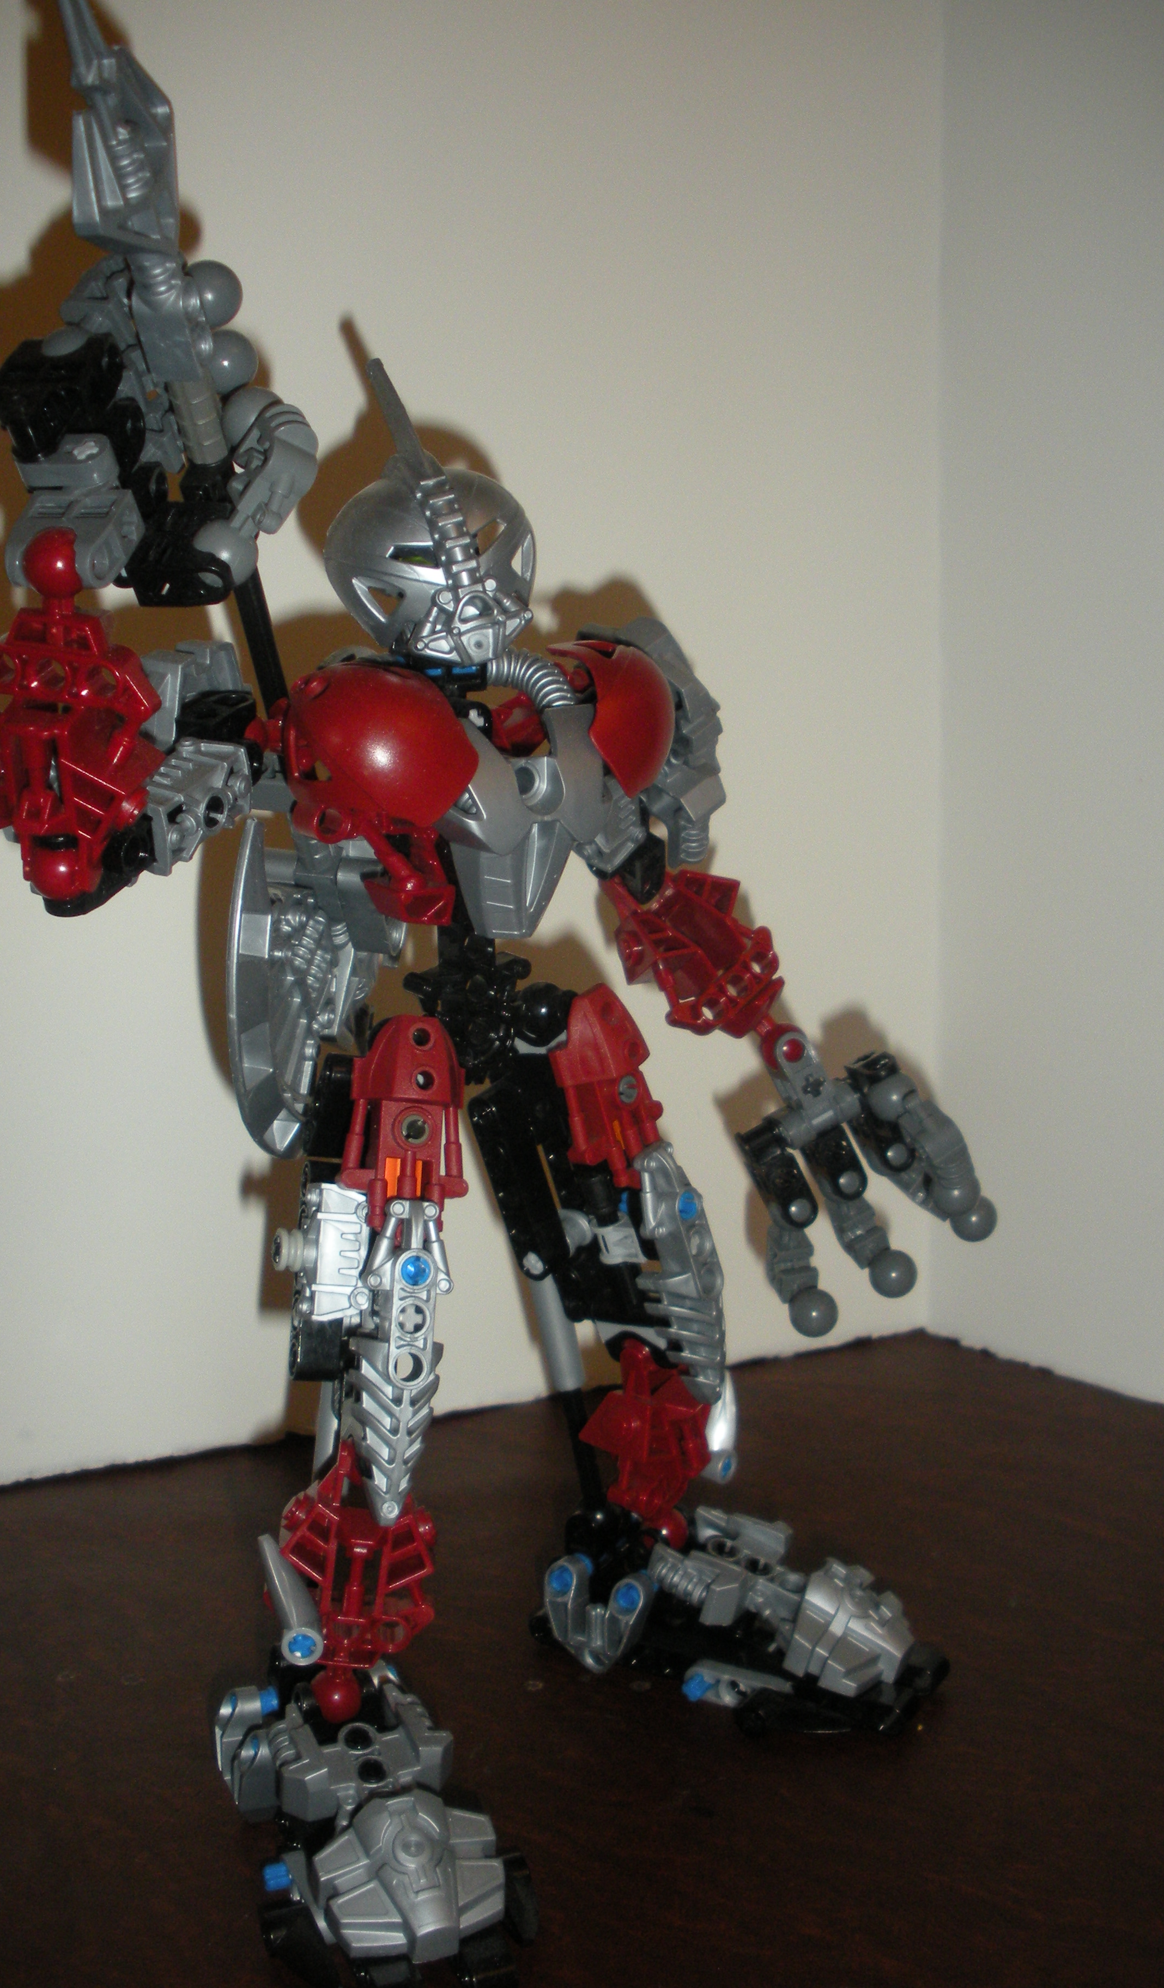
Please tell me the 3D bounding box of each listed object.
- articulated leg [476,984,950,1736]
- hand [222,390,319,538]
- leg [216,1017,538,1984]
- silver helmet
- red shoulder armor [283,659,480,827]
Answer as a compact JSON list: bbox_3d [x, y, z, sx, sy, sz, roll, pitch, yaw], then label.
[{"bbox_3d":[0.029,0.072,0.418,0.078,0.150,0.050,2,4,27],"label":"articulated leg"},{"bbox_3d":[-0.049,-0.084,0.318,0.013,0.024,0.013,10,6,-16],"label":"hand"},{"bbox_3d":[-0.036,0.078,0.340,0.045,0.149,0.060,-2,4,-28],"label":"leg"},{"bbox_3d":[-0.028,-0.085,0.358,0.035,0.055,0.031,-21,15,-21],"label":"silver helmet"},{"bbox_3d":[-0.035,-0.044,0.350,0.034,0.030,0.021,-3,9,3],"label":"red shoulder armor"}]

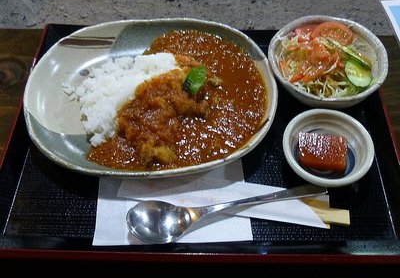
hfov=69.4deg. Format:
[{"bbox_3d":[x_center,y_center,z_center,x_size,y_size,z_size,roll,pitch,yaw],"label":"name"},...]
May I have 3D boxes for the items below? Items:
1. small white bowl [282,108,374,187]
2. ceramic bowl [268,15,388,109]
[{"bbox_3d":[0.126,0.014,0.300,0.087,0.036,0.087,0,64,0],"label":"small white bowl"},{"bbox_3d":[0.141,-0.082,0.339,0.125,0.049,0.125,0,64,0],"label":"ceramic bowl"}]

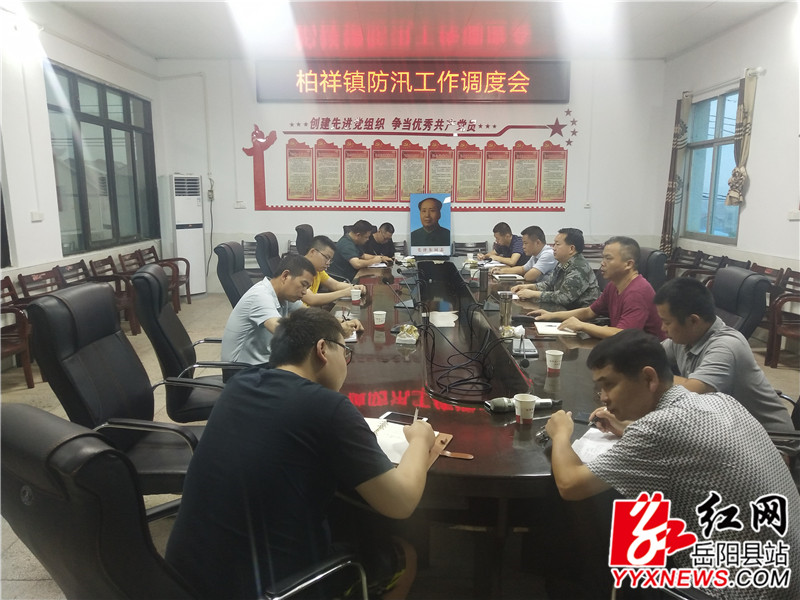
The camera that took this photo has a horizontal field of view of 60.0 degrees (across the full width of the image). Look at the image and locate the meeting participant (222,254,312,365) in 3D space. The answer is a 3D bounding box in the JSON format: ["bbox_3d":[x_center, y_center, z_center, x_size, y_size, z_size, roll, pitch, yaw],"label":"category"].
[{"bbox_3d":[-0.634,0.341,3.955,0.800,1.190,0.520,1,9,5],"label":"meeting participant"}]

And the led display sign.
[{"bbox_3d":[0.201,-3.167,10.075,4.530,0.610,0.100,0,9,1],"label":"led display sign"}]

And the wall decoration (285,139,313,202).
[{"bbox_3d":[-1.487,-1.939,10.335,0.390,0.920,0.025,0,9,1],"label":"wall decoration"}]

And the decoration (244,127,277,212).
[{"bbox_3d":[-2.066,-1.954,10.258,0.506,1.250,0.030,0,9,0],"label":"decoration"}]

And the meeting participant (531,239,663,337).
[{"bbox_3d":[1.175,0.246,4.265,0.840,1.270,0.600,0,9,1],"label":"meeting participant"}]

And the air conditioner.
[{"bbox_3d":[-3.131,-0.907,10.064,0.350,1.750,0.500,7,12,38],"label":"air conditioner"}]

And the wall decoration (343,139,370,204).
[{"bbox_3d":[-0.643,-1.922,10.322,0.390,0.920,0.025,0,9,1],"label":"wall decoration"}]

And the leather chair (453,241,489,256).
[{"bbox_3d":[1.047,-0.440,10.203,0.560,0.830,0.570,0,9,1],"label":"leather chair"}]

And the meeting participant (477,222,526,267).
[{"bbox_3d":[1.150,-0.262,7.700,0.800,1.200,0.520,-3,9,-18],"label":"meeting participant"}]

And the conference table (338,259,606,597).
[{"bbox_3d":[0.359,0.356,5.228,1.620,0.755,6.600,0,9,1],"label":"conference table"}]

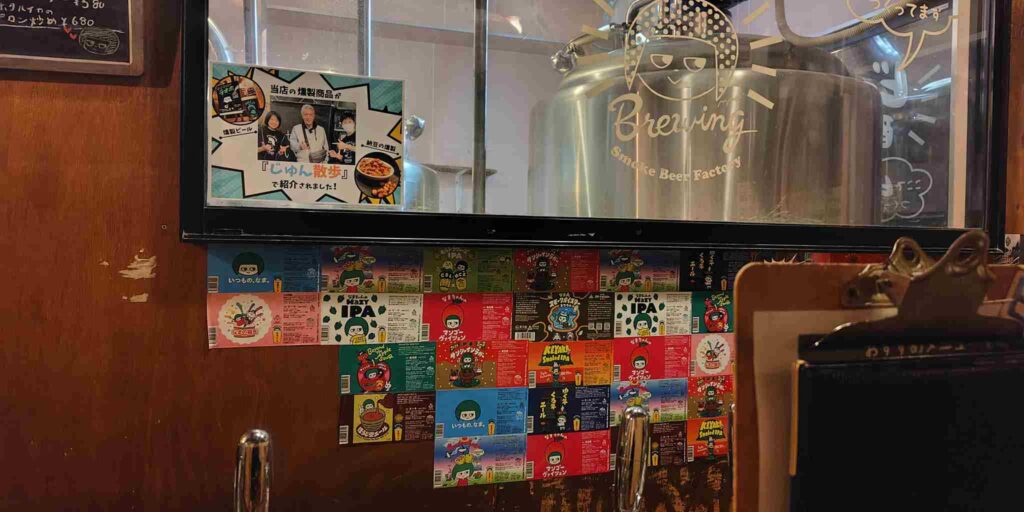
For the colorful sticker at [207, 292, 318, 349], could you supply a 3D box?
[{"bbox_3d":[-0.392,0.102,1.084,0.168,0.086,0.010,1,0,-17],"label":"colorful sticker"}]

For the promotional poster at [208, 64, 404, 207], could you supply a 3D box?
[{"bbox_3d":[-0.325,-0.186,1.098,0.303,0.216,0.010,1,1,-18],"label":"promotional poster"}]

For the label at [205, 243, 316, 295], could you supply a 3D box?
[{"bbox_3d":[-0.382,0.018,1.058,0.164,0.079,0.010,1,1,-18],"label":"label"}]

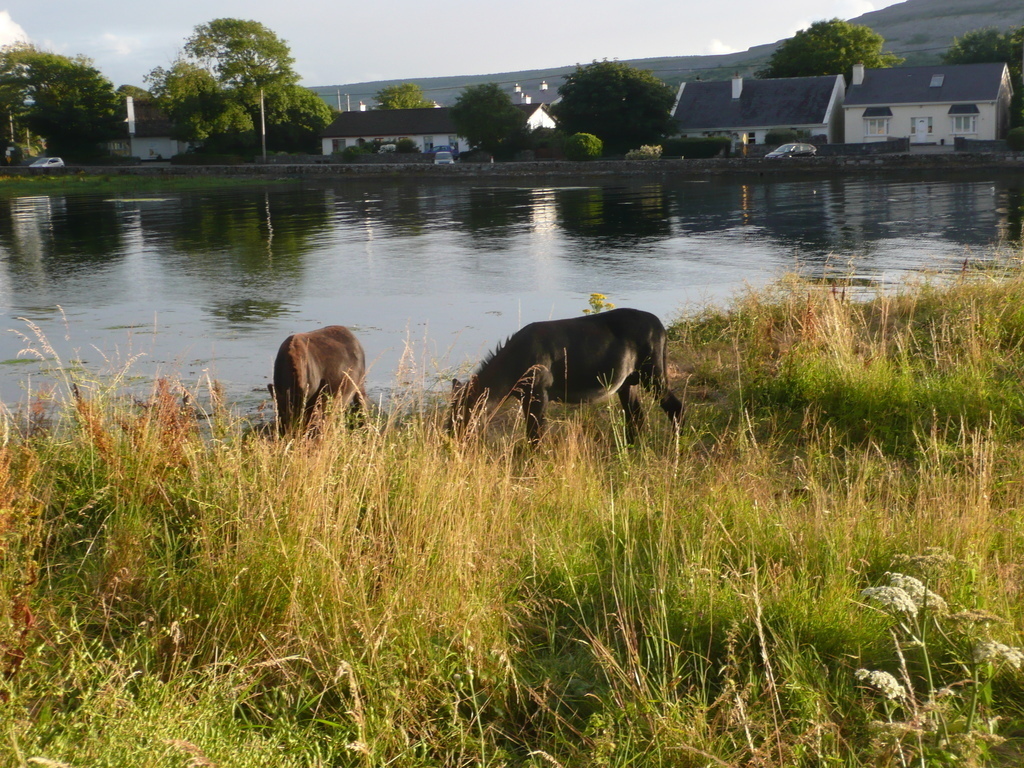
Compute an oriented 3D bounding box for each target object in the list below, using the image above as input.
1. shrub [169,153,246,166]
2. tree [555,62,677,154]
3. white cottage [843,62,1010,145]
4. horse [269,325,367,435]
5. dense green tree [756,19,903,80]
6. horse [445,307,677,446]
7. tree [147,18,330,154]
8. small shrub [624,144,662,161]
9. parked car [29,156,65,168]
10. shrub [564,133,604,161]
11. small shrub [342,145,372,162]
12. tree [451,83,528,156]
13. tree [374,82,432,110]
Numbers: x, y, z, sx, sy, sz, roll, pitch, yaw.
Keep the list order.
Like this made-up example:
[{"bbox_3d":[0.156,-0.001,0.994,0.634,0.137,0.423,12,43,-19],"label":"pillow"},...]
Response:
[{"bbox_3d":[-28.204,-20.701,137.000,7.300,1.400,1.600,2,10,20],"label":"shrub"},{"bbox_3d":[8.593,-23.055,124.000,10.000,8.200,9.300,-1,10,4],"label":"tree"},{"bbox_3d":[34.000,-22.855,120.645,12.190,6.650,7.770,3,11,28],"label":"white cottage"},{"bbox_3d":[-1.539,0.107,11.700,0.500,1.100,1.500,1,10,13],"label":"horse"},{"bbox_3d":[29.193,-27.722,136.000,13.200,11.500,12.000,1,10,12],"label":"dense green tree"},{"bbox_3d":[0.416,0.027,11.300,1.750,1.130,0.500,-4,10,-18],"label":"horse"},{"bbox_3d":[-26.442,-28.569,143.000,17.200,13.600,14.000,-4,10,-10],"label":"tree"},{"bbox_3d":[10.669,-18.701,120.000,3.000,1.500,2.200,2,10,18],"label":"small shrub"},{"bbox_3d":[-48.729,-23.002,155.000,1.700,1.460,4.000,3,11,27],"label":"parked car"},{"bbox_3d":[5.849,-19.347,121.000,3.100,2.400,3.000,-1,9,3],"label":"shrub"},{"bbox_3d":[-13.684,-20.415,131.000,2.600,1.750,2.200,-3,10,-6],"label":"small shrub"},{"bbox_3d":[-2.071,-22.184,125.000,6.400,6.700,6.200,-1,9,1],"label":"tree"},{"bbox_3d":[-12.104,-29.618,165.000,6.800,8.100,6.400,-3,10,-4],"label":"tree"}]

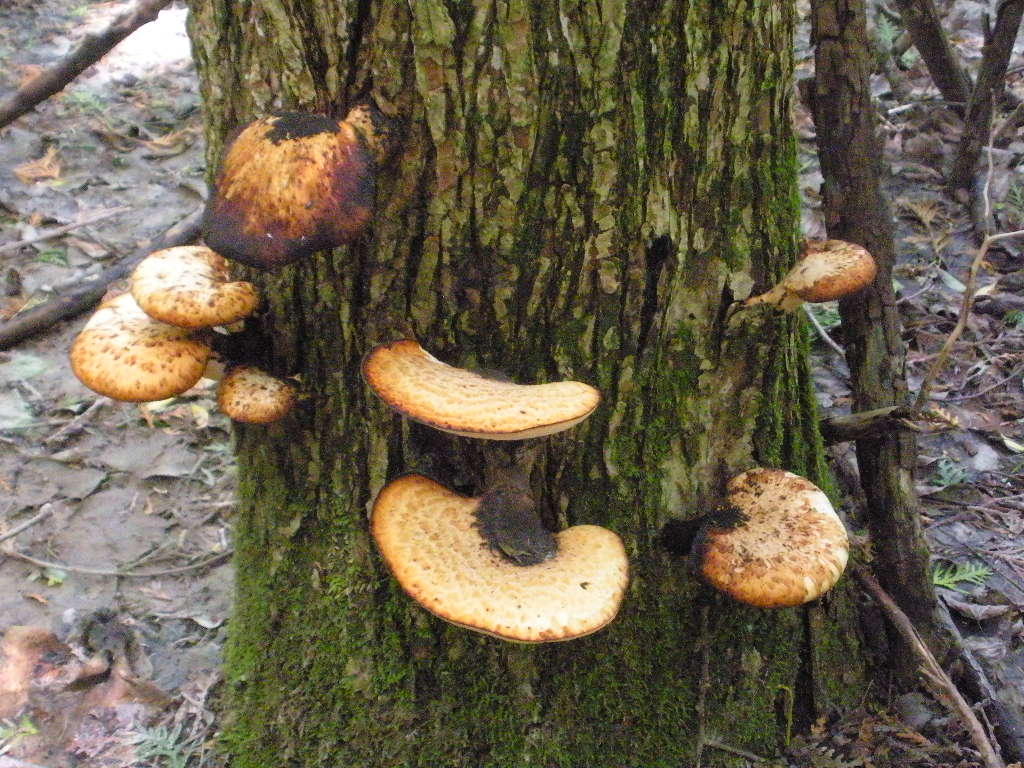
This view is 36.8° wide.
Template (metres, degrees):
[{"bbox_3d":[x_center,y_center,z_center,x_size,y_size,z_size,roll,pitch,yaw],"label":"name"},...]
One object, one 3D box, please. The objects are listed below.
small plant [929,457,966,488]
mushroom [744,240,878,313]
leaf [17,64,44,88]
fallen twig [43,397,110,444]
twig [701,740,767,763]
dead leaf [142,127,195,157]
[{"bbox_3d":[0.510,0.104,1.803,0.044,0.018,0.042,-2,32,0],"label":"small plant"},{"bbox_3d":[0.232,-0.085,1.200,0.100,0.042,0.070,11,34,19],"label":"mushroom"},{"bbox_3d":[-0.943,-0.600,3.011,0.055,0.025,0.060,-2,32,0],"label":"leaf"},{"bbox_3d":[-0.553,0.046,1.959,0.011,0.011,0.110,16,36,26],"label":"fallen twig"},{"bbox_3d":[0.209,0.344,1.439,0.058,0.007,0.007,12,35,22],"label":"twig"},{"bbox_3d":[-0.607,-0.428,2.717,0.088,0.026,0.070,-2,32,0],"label":"dead leaf"}]

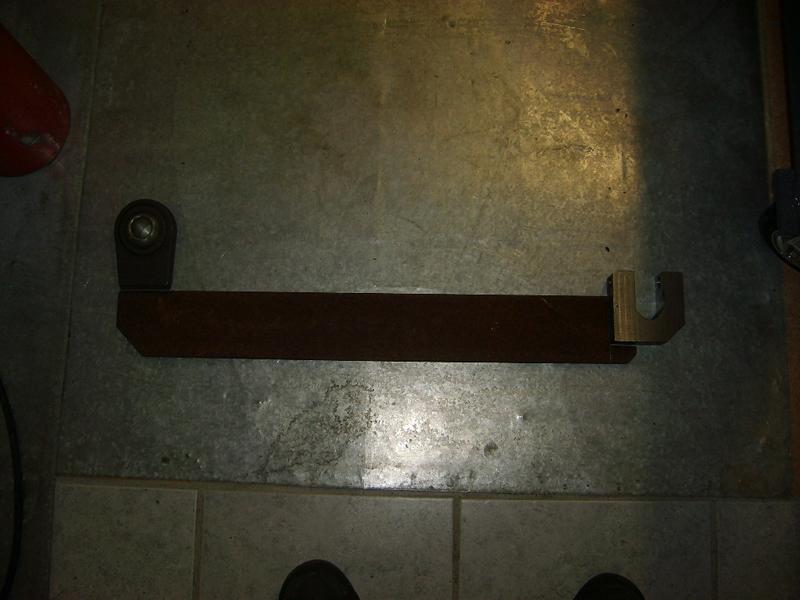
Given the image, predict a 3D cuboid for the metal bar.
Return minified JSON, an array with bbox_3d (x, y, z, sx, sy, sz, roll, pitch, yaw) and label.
[{"bbox_3d":[-0.030,0.035,1.016,0.645,0.020,0.084,1,80,0],"label":"metal bar"}]

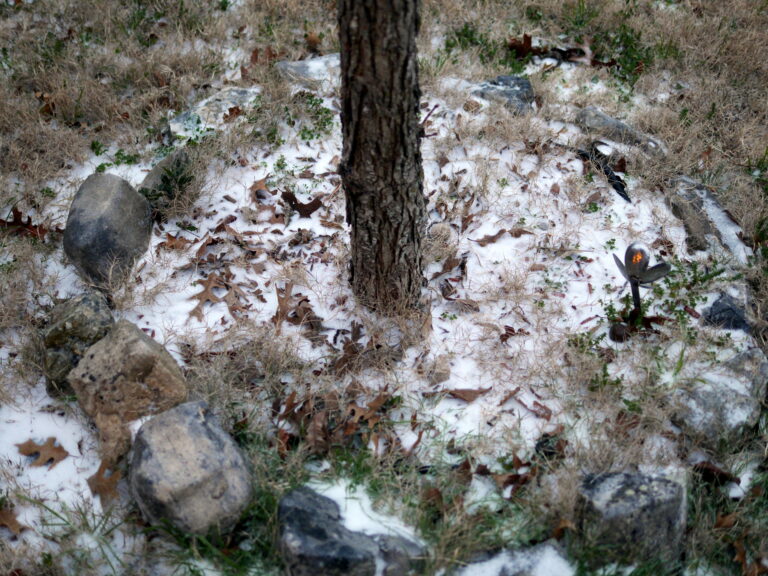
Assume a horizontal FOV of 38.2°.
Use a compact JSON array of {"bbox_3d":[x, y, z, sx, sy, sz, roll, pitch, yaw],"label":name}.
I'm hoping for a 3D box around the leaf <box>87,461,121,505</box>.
[{"bbox_3d":[-0.512,0.355,2.028,0.065,0.030,0.085,0,44,0],"label":"leaf"}]

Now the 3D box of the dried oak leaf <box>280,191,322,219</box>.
[{"bbox_3d":[-0.194,-0.197,2.610,0.097,0.030,0.075,7,44,7],"label":"dried oak leaf"}]

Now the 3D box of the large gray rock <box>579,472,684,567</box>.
[{"bbox_3d":[0.420,0.396,1.903,0.155,0.115,0.110,-12,41,-13],"label":"large gray rock"}]

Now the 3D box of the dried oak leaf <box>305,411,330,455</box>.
[{"bbox_3d":[-0.128,0.275,2.114,0.044,0.040,0.078,-1,39,1],"label":"dried oak leaf"}]

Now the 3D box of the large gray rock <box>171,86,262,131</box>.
[{"bbox_3d":[-0.433,-0.466,2.874,0.240,0.080,0.140,-11,45,-11],"label":"large gray rock"}]

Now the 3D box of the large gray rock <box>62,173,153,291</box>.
[{"bbox_3d":[-0.618,-0.130,2.487,0.185,0.215,0.180,-8,40,-9],"label":"large gray rock"}]

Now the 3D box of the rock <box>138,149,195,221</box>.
[{"bbox_3d":[-0.528,-0.252,2.692,0.145,0.140,0.140,-7,40,-7],"label":"rock"}]

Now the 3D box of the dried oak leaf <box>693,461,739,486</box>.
[{"bbox_3d":[0.606,0.339,2.027,0.085,0.035,0.050,11,45,11],"label":"dried oak leaf"}]

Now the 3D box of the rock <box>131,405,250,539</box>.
[{"bbox_3d":[-0.344,0.319,1.972,0.195,0.170,0.195,-7,40,-7],"label":"rock"}]

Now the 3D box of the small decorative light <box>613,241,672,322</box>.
[{"bbox_3d":[0.541,-0.013,2.329,0.120,0.201,0.100,4,40,13],"label":"small decorative light"}]

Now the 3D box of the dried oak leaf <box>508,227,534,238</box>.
[{"bbox_3d":[0.324,-0.131,2.617,0.057,0.013,0.030,-1,39,1],"label":"dried oak leaf"}]

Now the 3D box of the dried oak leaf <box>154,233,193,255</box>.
[{"bbox_3d":[-0.492,-0.104,2.595,0.082,0.025,0.052,-7,40,-7],"label":"dried oak leaf"}]

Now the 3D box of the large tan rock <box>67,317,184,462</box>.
[{"bbox_3d":[-0.487,0.197,2.124,0.210,0.180,0.260,7,44,7],"label":"large tan rock"}]

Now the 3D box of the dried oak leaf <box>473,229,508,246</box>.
[{"bbox_3d":[0.250,-0.119,2.603,0.080,0.015,0.030,-14,41,-15],"label":"dried oak leaf"}]

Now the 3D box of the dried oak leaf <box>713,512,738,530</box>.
[{"bbox_3d":[0.605,0.413,1.964,0.050,0.025,0.040,-7,44,-7],"label":"dried oak leaf"}]

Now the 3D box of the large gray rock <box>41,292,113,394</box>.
[{"bbox_3d":[-0.620,0.110,2.242,0.150,0.140,0.200,-7,44,-7],"label":"large gray rock"}]

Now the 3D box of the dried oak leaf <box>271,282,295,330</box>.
[{"bbox_3d":[-0.217,0.039,2.370,0.055,0.030,0.125,0,44,0],"label":"dried oak leaf"}]

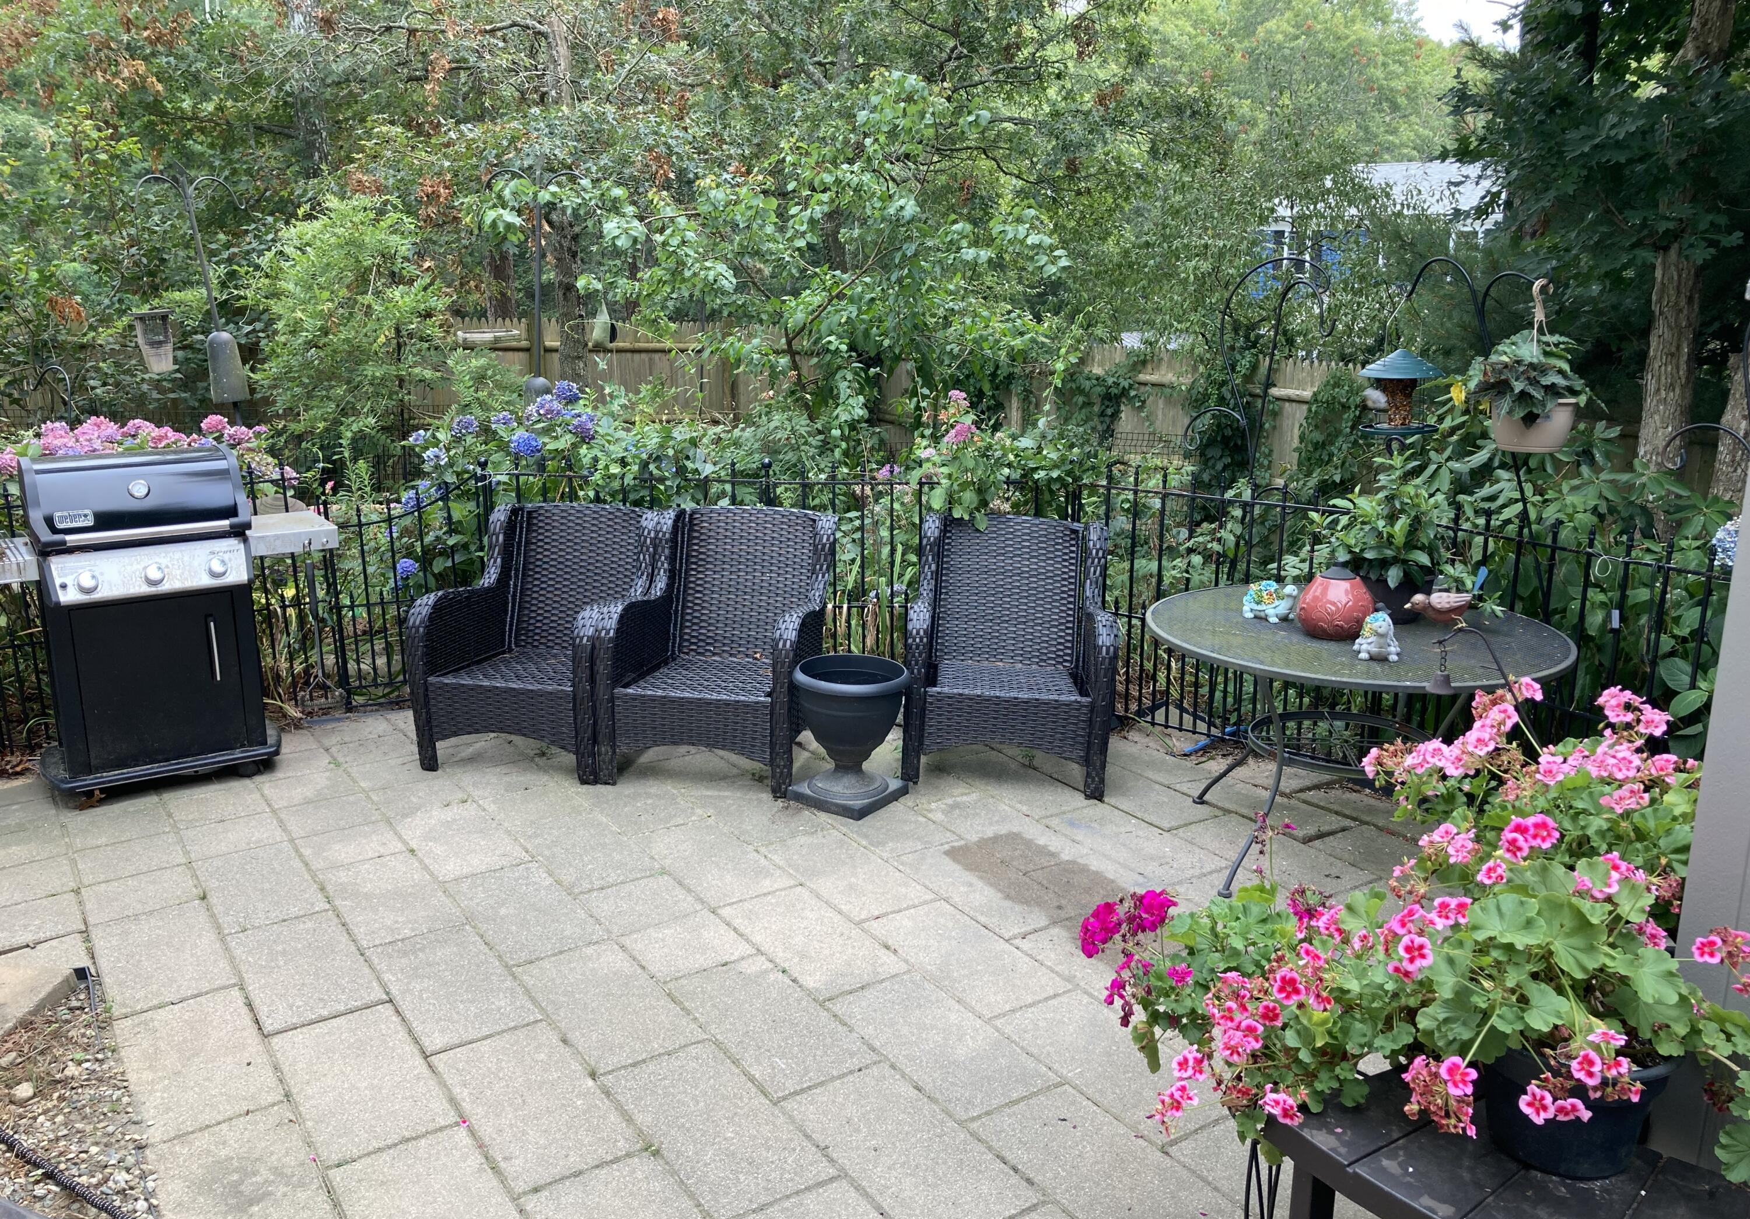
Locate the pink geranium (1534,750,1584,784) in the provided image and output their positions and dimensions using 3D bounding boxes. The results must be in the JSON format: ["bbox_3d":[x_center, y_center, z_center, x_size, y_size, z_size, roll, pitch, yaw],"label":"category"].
[{"bbox_3d":[1.313,0.303,2.720,0.088,0.055,0.062,8,16,26],"label":"pink geranium"}]

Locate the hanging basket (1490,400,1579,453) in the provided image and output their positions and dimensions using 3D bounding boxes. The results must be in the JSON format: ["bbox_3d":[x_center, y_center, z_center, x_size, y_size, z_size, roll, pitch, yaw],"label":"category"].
[{"bbox_3d":[2.099,-0.582,4.500,0.272,0.170,0.272,7,16,24],"label":"hanging basket"}]

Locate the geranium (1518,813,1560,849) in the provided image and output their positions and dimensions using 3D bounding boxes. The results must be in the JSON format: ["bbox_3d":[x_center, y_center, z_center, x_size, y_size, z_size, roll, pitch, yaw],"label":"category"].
[{"bbox_3d":[1.083,0.362,2.310,0.071,0.058,0.050,7,16,26],"label":"geranium"}]

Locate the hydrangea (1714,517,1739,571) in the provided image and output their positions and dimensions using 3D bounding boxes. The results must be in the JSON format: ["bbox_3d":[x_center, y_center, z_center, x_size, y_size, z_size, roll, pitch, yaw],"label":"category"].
[{"bbox_3d":[2.562,-0.195,4.200,0.165,0.158,0.165,9,17,31],"label":"hydrangea"}]

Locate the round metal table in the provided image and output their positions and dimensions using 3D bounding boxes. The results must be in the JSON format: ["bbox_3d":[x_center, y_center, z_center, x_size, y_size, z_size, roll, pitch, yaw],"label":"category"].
[{"bbox_3d":[1.478,0.417,4.461,1.220,0.750,1.220,5,16,19],"label":"round metal table"}]

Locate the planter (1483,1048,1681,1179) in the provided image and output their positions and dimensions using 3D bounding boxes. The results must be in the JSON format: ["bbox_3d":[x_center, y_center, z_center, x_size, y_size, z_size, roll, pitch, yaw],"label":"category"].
[{"bbox_3d":[1.119,0.766,2.274,0.288,0.200,0.288,8,17,28],"label":"planter"}]

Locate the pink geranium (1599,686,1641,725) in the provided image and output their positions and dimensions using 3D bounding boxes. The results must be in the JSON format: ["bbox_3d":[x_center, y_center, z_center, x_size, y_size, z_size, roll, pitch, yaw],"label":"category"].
[{"bbox_3d":[1.475,0.191,2.800,0.086,0.076,0.075,8,17,28],"label":"pink geranium"}]

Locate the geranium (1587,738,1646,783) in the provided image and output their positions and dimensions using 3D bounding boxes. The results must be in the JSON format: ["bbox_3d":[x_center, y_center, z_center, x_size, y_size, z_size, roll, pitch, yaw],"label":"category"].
[{"bbox_3d":[1.450,0.296,2.770,0.114,0.086,0.090,8,17,28],"label":"geranium"}]

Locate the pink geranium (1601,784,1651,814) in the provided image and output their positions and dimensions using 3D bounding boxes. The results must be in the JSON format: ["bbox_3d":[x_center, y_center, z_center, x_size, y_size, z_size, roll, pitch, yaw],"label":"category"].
[{"bbox_3d":[1.460,0.368,2.750,0.090,0.048,0.065,9,17,29],"label":"pink geranium"}]

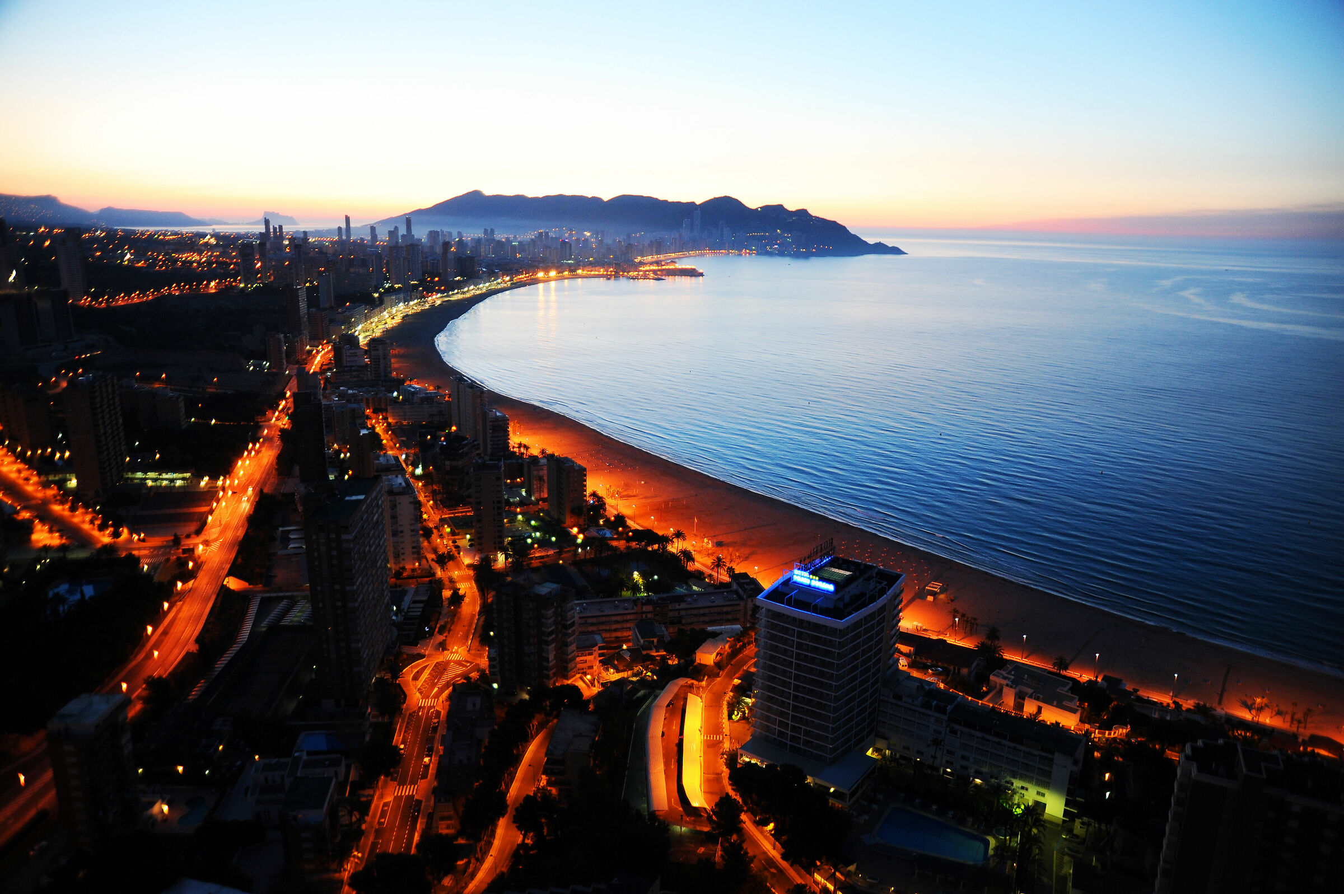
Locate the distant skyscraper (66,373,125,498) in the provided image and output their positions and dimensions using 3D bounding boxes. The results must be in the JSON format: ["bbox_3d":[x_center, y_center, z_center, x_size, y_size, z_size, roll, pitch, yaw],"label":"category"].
[{"bbox_3d":[-313.840,-6.720,487.840,14.000,62.000,36.000,-3,15,-15],"label":"distant skyscraper"}]

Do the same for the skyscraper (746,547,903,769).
[{"bbox_3d":[47.060,59.730,263.870,24.100,46.500,42.100,11,18,36],"label":"skyscraper"}]

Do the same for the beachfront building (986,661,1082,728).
[{"bbox_3d":[121.910,82.140,296.650,26.200,6.000,19.960,11,17,34],"label":"beachfront building"}]

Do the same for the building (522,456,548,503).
[{"bbox_3d":[-74.800,18.460,507.650,13.000,22.170,12.030,-6,16,-26],"label":"building"}]

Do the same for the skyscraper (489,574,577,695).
[{"bbox_3d":[-44.660,60.550,292.630,25.110,30.760,13.100,10,17,31],"label":"skyscraper"}]

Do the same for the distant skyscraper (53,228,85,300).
[{"bbox_3d":[-871.960,-263.870,1296.480,21.000,103.000,23.000,8,16,26],"label":"distant skyscraper"}]

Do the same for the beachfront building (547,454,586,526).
[{"bbox_3d":[-55.710,22.700,477.820,10.990,30.270,26.100,-7,16,-28],"label":"beachfront building"}]

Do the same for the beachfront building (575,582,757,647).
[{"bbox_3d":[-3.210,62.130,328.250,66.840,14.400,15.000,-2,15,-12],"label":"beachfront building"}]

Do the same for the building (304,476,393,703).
[{"bbox_3d":[-108.600,46.020,305.720,13.470,60.500,50.800,-1,14,-7],"label":"building"}]

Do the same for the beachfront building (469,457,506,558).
[{"bbox_3d":[-84.360,27.700,409.010,14.000,42.500,14.500,-2,15,-12],"label":"beachfront building"}]

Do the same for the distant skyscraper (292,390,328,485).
[{"bbox_3d":[-204.360,-3.830,509.190,14.500,50.000,16.000,-5,15,-21],"label":"distant skyscraper"}]

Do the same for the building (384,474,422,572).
[{"bbox_3d":[-120.030,32.150,400.930,12.800,36.500,24.000,-4,15,-20],"label":"building"}]

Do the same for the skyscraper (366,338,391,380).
[{"bbox_3d":[-284.990,-85.760,873.150,17.350,36.170,15.560,-6,16,-26],"label":"skyscraper"}]

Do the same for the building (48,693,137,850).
[{"bbox_3d":[-132.890,74.750,206.790,9.200,30.950,12.640,2,14,4],"label":"building"}]

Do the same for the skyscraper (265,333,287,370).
[{"bbox_3d":[-391.680,-94.560,889.470,11.620,33.920,17.190,1,14,0],"label":"skyscraper"}]

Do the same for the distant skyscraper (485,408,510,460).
[{"bbox_3d":[-118.270,-9.270,603.090,12.120,28.440,20.500,-5,15,-22],"label":"distant skyscraper"}]

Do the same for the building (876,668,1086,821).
[{"bbox_3d":[84.510,82.540,249.380,52.460,16.800,17.370,11,18,36],"label":"building"}]

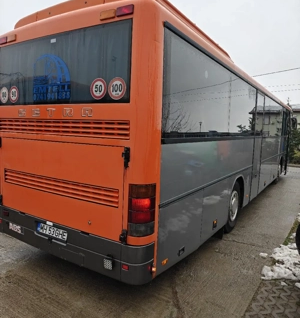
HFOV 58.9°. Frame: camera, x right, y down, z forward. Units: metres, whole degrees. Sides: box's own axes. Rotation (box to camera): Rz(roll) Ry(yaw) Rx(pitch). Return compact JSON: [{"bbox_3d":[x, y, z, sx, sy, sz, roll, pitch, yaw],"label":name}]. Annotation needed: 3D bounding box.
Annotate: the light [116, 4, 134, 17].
[{"bbox_3d":[-0.218,-1.289,2.304,0.170,0.067,0.040,6,8,32],"label":"light"}]

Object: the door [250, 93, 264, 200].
[{"bbox_3d":[2.486,-0.277,6.241,0.080,2.460,0.892,6,8,32],"label":"door"}]

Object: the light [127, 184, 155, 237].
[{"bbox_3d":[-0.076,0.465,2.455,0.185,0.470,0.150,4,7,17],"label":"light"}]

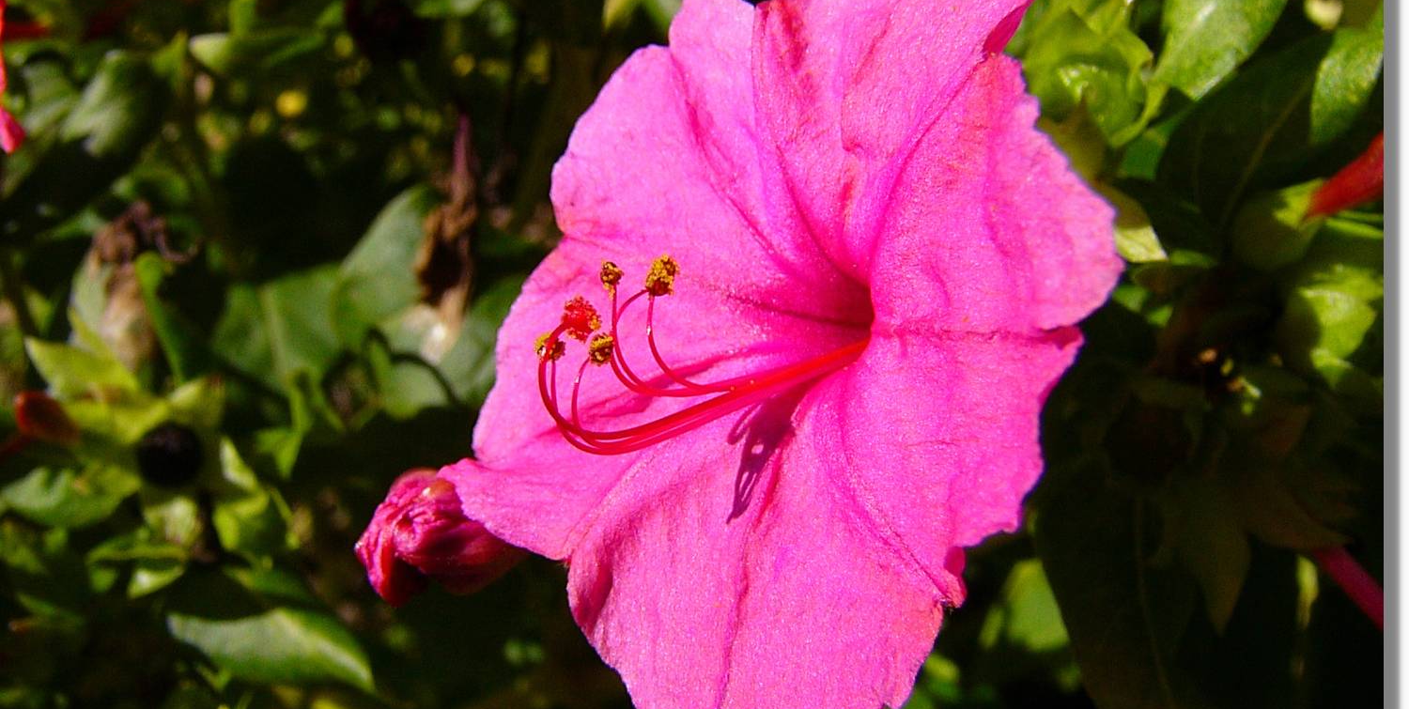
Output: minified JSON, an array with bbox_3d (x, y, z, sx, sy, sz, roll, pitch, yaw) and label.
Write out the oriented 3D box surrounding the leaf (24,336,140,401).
[{"bbox_3d":[-0.124,0.002,0.285,0.025,0.005,0.011,24,75,11],"label":"leaf"}]

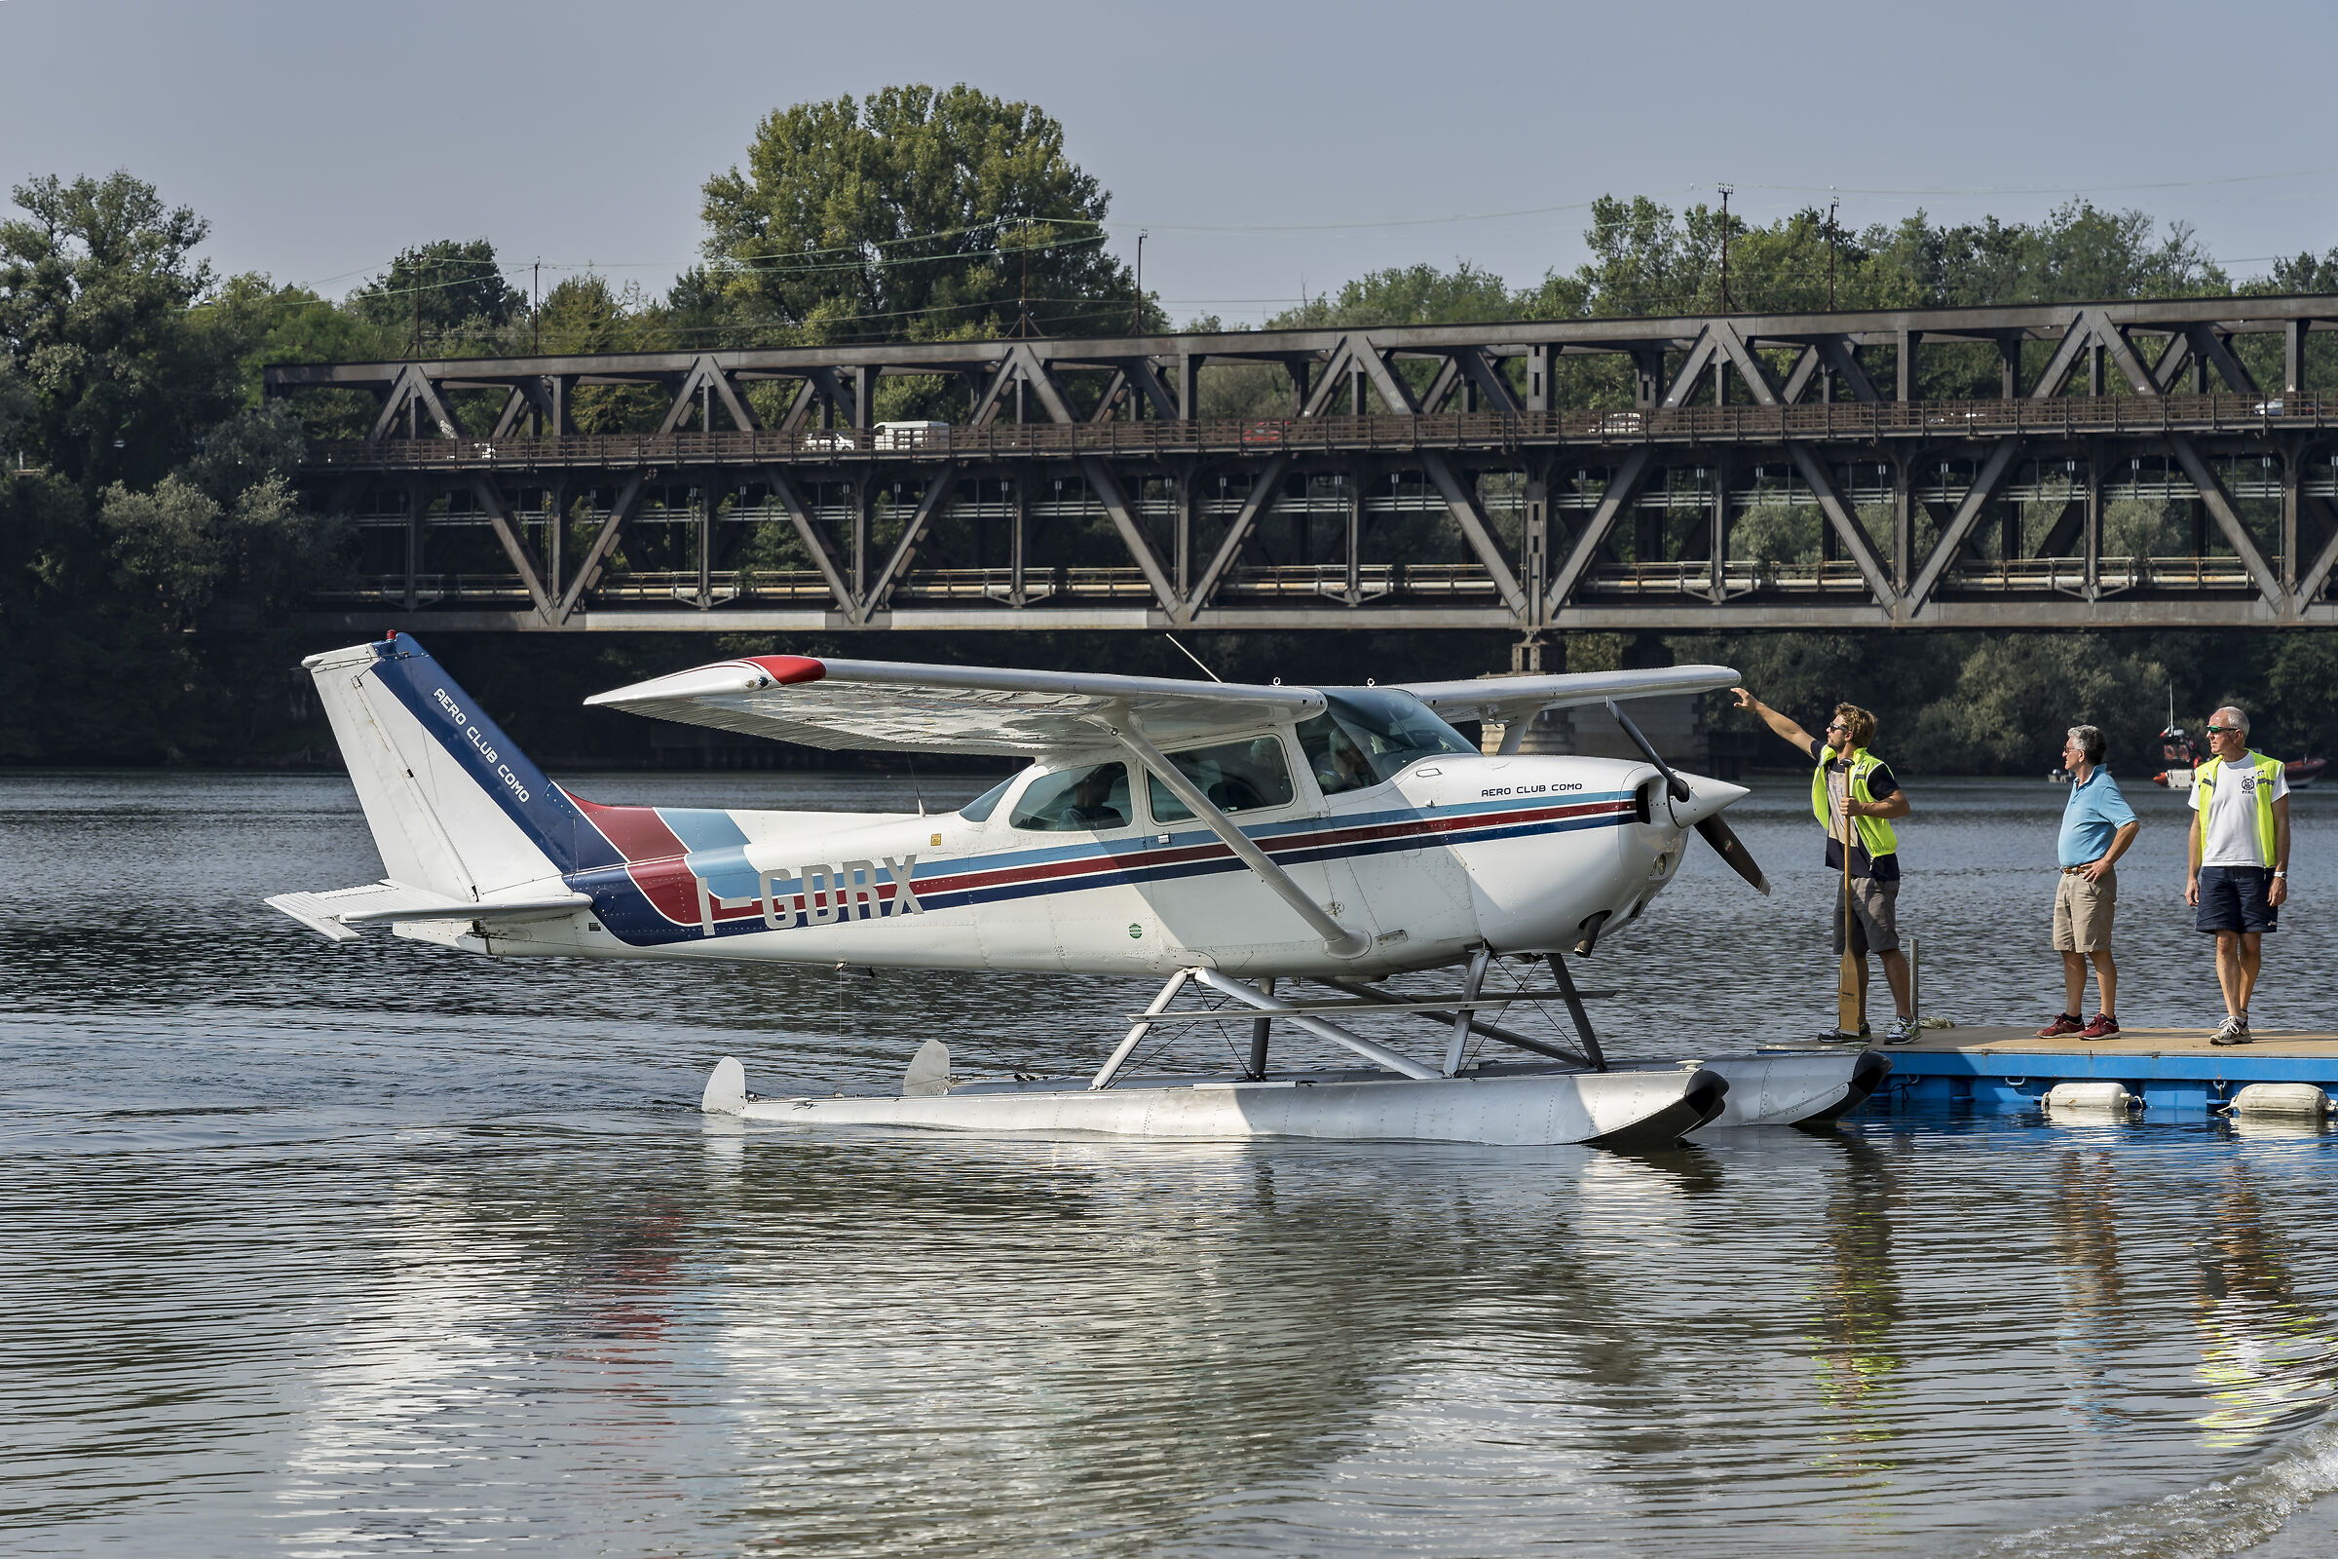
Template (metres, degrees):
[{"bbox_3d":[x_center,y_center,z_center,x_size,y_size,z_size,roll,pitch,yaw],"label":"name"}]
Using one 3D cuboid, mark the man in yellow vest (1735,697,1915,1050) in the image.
[{"bbox_3d":[3.443,0.456,35.800,0.850,1.870,0.600,1,1,40],"label":"man in yellow vest"}]

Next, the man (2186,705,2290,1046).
[{"bbox_3d":[5.595,0.502,35.700,0.550,1.790,0.350,0,0,18],"label":"man"}]

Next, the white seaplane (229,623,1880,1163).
[{"bbox_3d":[-0.772,0.510,34.600,8.400,3.250,11.000,-5,-2,27],"label":"white seaplane"}]

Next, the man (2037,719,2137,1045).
[{"bbox_3d":[4.924,0.546,36.400,0.400,1.690,0.520,0,1,-28],"label":"man"}]

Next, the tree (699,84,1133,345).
[{"bbox_3d":[-15.695,-26.400,420.000,26.500,33.000,26.000,0,0,0],"label":"tree"}]

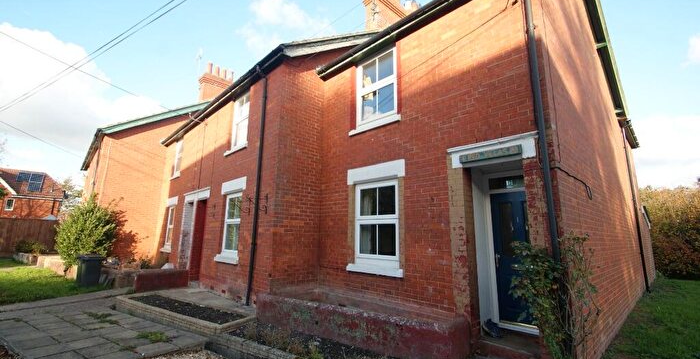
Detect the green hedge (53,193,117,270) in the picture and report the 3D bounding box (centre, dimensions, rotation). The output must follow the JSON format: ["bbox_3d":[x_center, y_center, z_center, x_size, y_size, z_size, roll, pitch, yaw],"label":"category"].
[{"bbox_3d":[-8.545,1.731,9.425,1.384,2.523,1.442,12,-16,-43],"label":"green hedge"}]

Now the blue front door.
[{"bbox_3d":[2.545,1.133,4.309,0.058,1.918,0.783,12,-16,-43],"label":"blue front door"}]

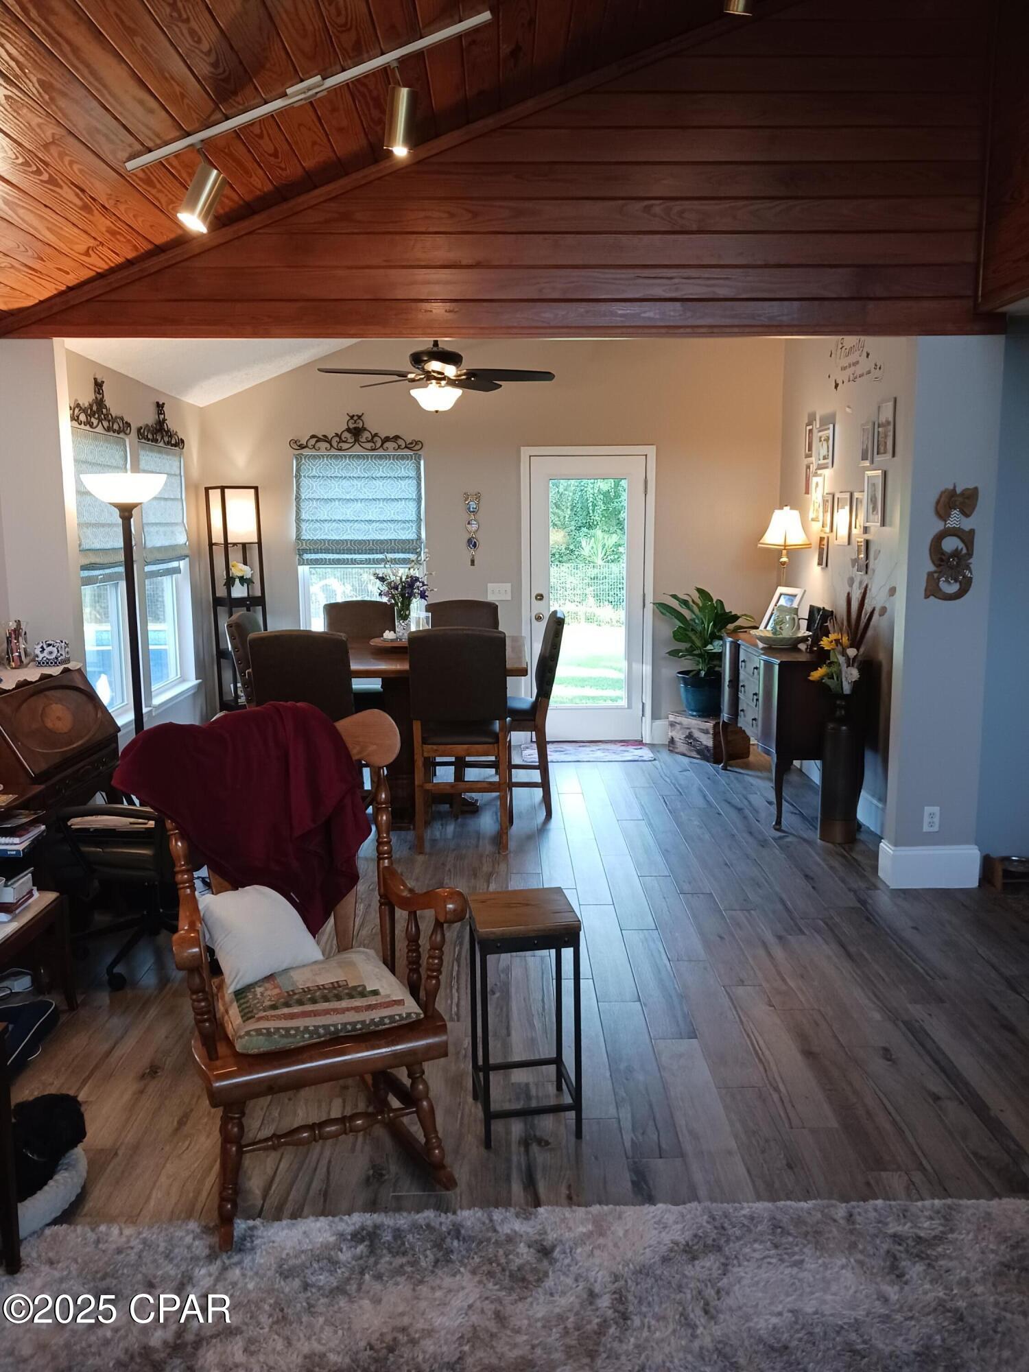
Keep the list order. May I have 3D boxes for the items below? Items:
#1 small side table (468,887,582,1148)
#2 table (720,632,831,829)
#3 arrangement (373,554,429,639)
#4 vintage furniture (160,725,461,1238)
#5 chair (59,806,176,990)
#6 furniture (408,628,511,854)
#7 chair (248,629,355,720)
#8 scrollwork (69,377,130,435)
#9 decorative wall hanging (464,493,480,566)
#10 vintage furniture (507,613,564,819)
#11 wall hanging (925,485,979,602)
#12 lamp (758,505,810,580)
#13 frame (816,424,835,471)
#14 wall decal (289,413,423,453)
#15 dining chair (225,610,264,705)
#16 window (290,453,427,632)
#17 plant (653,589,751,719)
[{"bbox_3d":[0.026,0.876,2.854,0.262,0.600,0.256,-2,9,-9],"label":"small side table"},{"bbox_3d":[1.588,0.208,6.191,0.500,0.887,1.380,0,9,0],"label":"table"},{"bbox_3d":[-0.630,-0.492,5.919,0.310,0.485,0.280,0,9,0],"label":"arrangement"},{"bbox_3d":[-0.532,0.628,2.615,0.663,1.065,0.824,-4,9,-24],"label":"vintage furniture"},{"bbox_3d":[-1.269,0.521,3.767,0.623,0.945,0.603,0,9,4],"label":"chair"},{"bbox_3d":[-0.246,0.237,5.341,0.480,1.110,0.560,0,9,3],"label":"furniture"},{"bbox_3d":[-0.964,0.247,5.304,0.480,1.110,0.560,1,9,8],"label":"chair"},{"bbox_3d":[-2.146,-1.468,5.530,0.030,0.270,0.920,0,9,0],"label":"scrollwork"},{"bbox_3d":[-0.296,-1.103,7.528,0.122,0.523,0.030,0,9,0],"label":"decorative wall hanging"},{"bbox_3d":[-0.039,0.135,5.792,0.603,1.095,0.462,0,8,0],"label":"vintage furniture"},{"bbox_3d":[1.821,-0.593,4.453,0.226,0.485,0.055,0,9,0],"label":"wall hanging"},{"bbox_3d":[1.629,-0.693,6.486,0.315,0.800,0.315,0,9,0],"label":"lamp"},{"bbox_3d":[1.862,-1.430,6.406,0.030,0.261,0.281,0,8,0],"label":"frame"},{"bbox_3d":[-1.100,-1.762,7.457,0.917,0.273,0.030,0,9,0],"label":"wall decal"},{"bbox_3d":[-1.216,0.155,5.905,0.580,1.110,0.480,0,9,0],"label":"dining chair"},{"bbox_3d":[-1.082,-0.840,7.559,0.914,1.598,0.121,0,8,0],"label":"window"},{"bbox_3d":[1.256,-0.223,7.161,0.683,0.874,0.623,0,8,0],"label":"plant"}]

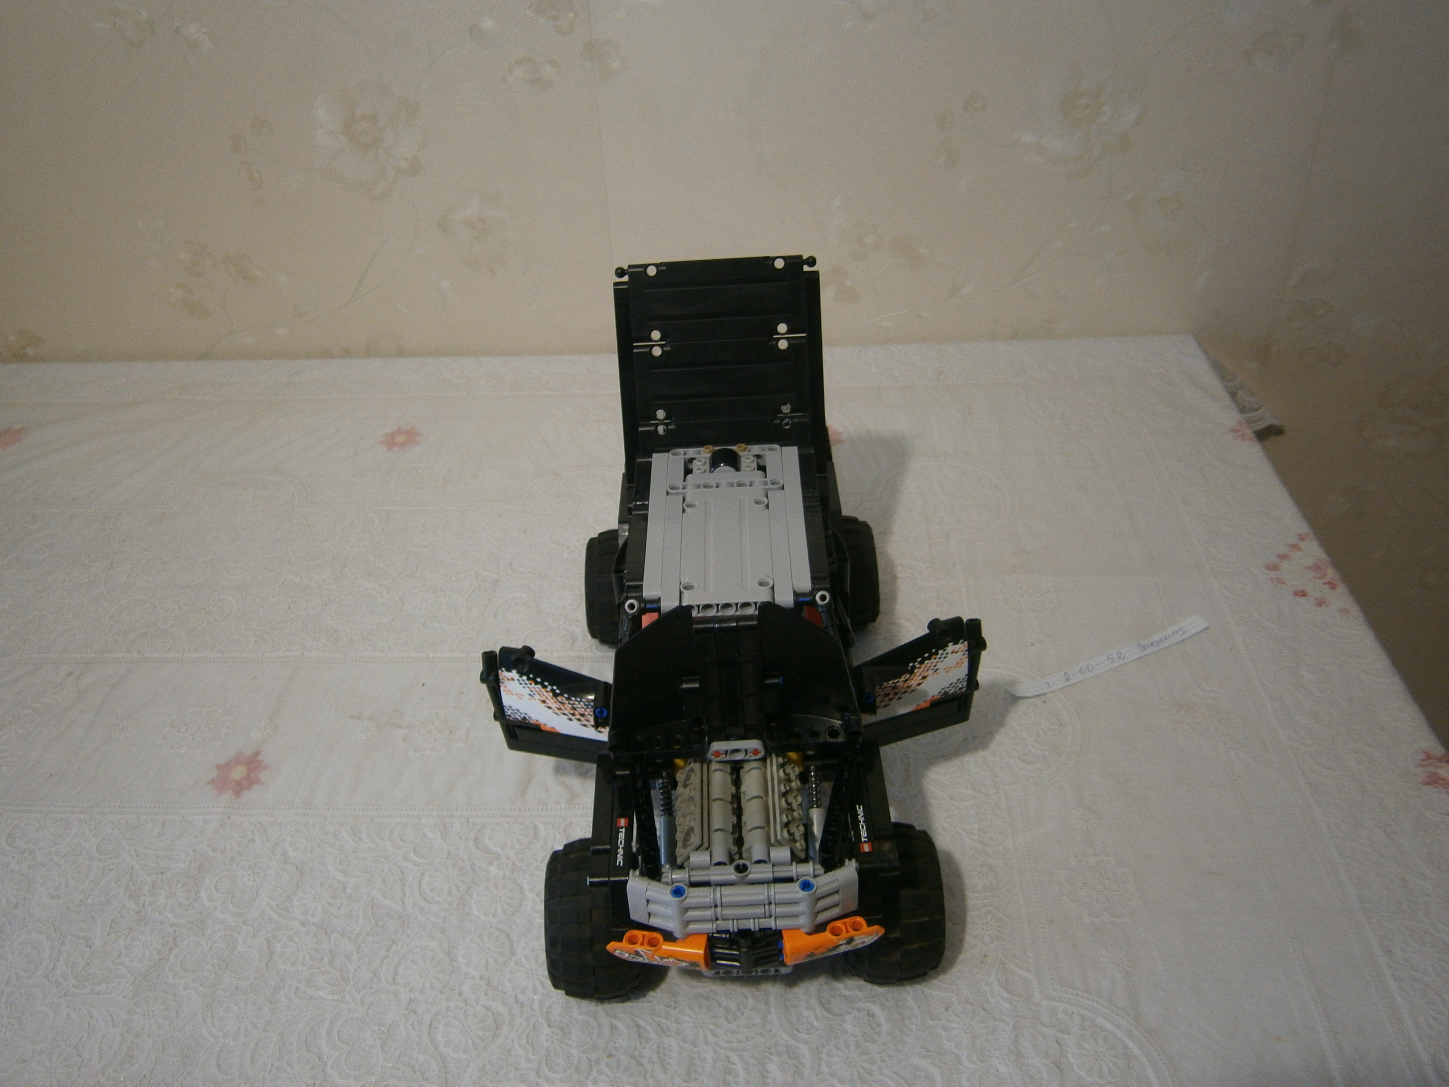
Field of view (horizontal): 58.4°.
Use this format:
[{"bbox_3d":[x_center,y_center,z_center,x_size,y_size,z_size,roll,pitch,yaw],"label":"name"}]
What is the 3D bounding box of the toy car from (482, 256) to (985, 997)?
[{"bbox_3d":[0.003,0.024,0.620,0.231,0.244,0.320,-3,35,1],"label":"toy car"}]

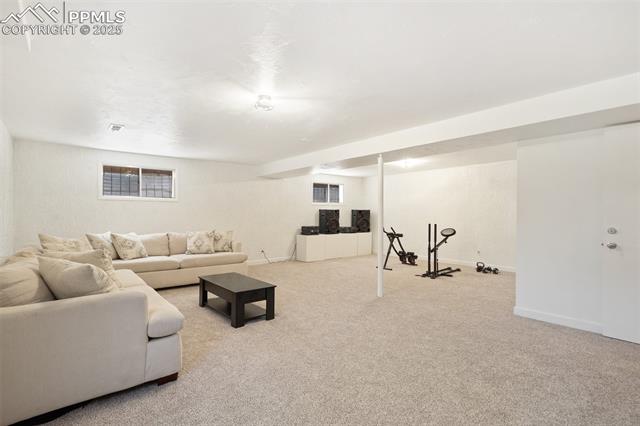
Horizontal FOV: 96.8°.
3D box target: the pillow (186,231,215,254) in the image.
[{"bbox_3d":[-2.180,0.542,5.214,0.460,0.420,0.160,0,-14,-41],"label":"pillow"}]

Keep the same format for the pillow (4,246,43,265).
[{"bbox_3d":[-2.910,0.478,2.800,0.200,0.360,0.580,-16,11,-41],"label":"pillow"}]

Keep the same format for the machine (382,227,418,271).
[{"bbox_3d":[1.707,0.747,6.261,0.950,0.880,0.440,0,1,-41],"label":"machine"}]

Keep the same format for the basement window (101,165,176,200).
[{"bbox_3d":[-3.106,-0.513,4.945,1.120,0.560,0.090,0,1,-41],"label":"basement window"}]

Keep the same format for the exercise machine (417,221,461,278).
[{"bbox_3d":[2.346,0.711,5.531,1.050,0.970,0.460,0,1,-41],"label":"exercise machine"}]

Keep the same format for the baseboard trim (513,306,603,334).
[{"bbox_3d":[2.576,1.173,3.122,0.018,0.102,0.763,0,0,-42],"label":"baseboard trim"}]

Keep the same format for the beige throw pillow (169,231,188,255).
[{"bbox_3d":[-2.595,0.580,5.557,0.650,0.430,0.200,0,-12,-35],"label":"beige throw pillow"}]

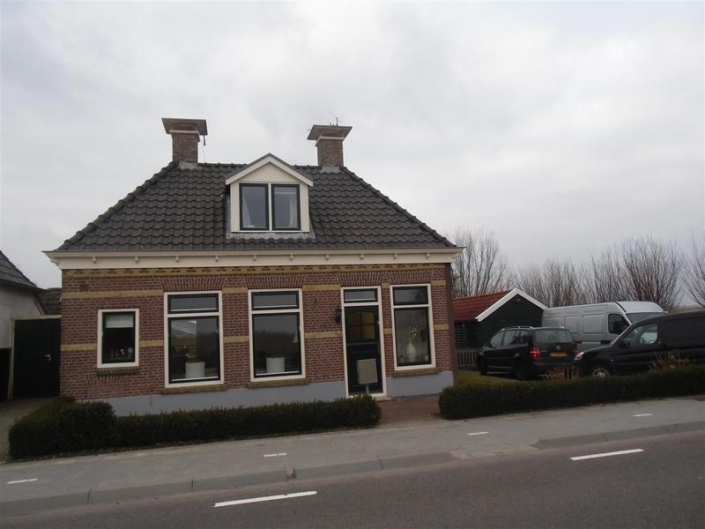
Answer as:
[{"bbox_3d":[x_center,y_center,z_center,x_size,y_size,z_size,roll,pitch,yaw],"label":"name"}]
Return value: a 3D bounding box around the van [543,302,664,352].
[{"bbox_3d":[9.221,2.476,17.607,2.000,2.400,5.350,-1,-7,-15],"label":"van"}]

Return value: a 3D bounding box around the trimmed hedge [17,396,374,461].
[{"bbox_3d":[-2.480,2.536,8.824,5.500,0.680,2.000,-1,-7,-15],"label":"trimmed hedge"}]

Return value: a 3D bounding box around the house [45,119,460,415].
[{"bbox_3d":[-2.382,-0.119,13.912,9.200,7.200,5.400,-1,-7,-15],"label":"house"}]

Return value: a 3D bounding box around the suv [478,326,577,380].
[{"bbox_3d":[5.918,3.062,17.819,1.820,1.660,4.400,-1,-6,-12],"label":"suv"}]

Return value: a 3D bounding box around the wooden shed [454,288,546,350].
[{"bbox_3d":[6.355,2.995,24.602,4.000,3.250,6.200,-1,-7,-15],"label":"wooden shed"}]

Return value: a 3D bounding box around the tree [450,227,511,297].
[{"bbox_3d":[7.978,1.486,31.083,4.000,7.600,3.800,-1,-7,-15],"label":"tree"}]

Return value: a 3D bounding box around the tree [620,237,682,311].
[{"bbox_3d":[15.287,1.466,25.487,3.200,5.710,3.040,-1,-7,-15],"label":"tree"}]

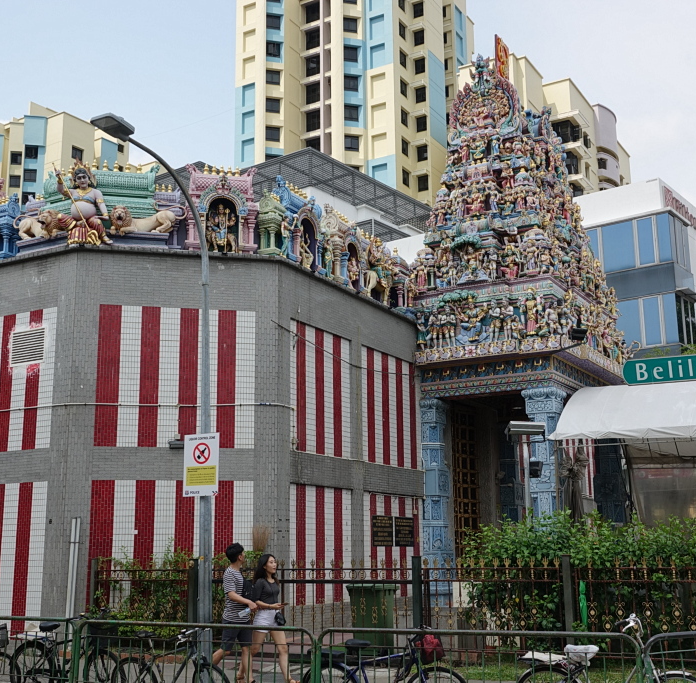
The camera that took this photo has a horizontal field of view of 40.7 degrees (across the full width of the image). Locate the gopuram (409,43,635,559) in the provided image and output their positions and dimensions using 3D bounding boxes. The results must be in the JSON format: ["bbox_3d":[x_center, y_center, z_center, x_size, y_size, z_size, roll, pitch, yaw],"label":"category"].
[{"bbox_3d":[4.496,-0.240,24.480,4.312,13.818,7.350,-7,-14,28],"label":"gopuram"}]

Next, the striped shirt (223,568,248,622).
[{"bbox_3d":[-1.418,3.246,12.042,0.300,0.700,0.460,-3,-12,10],"label":"striped shirt"}]

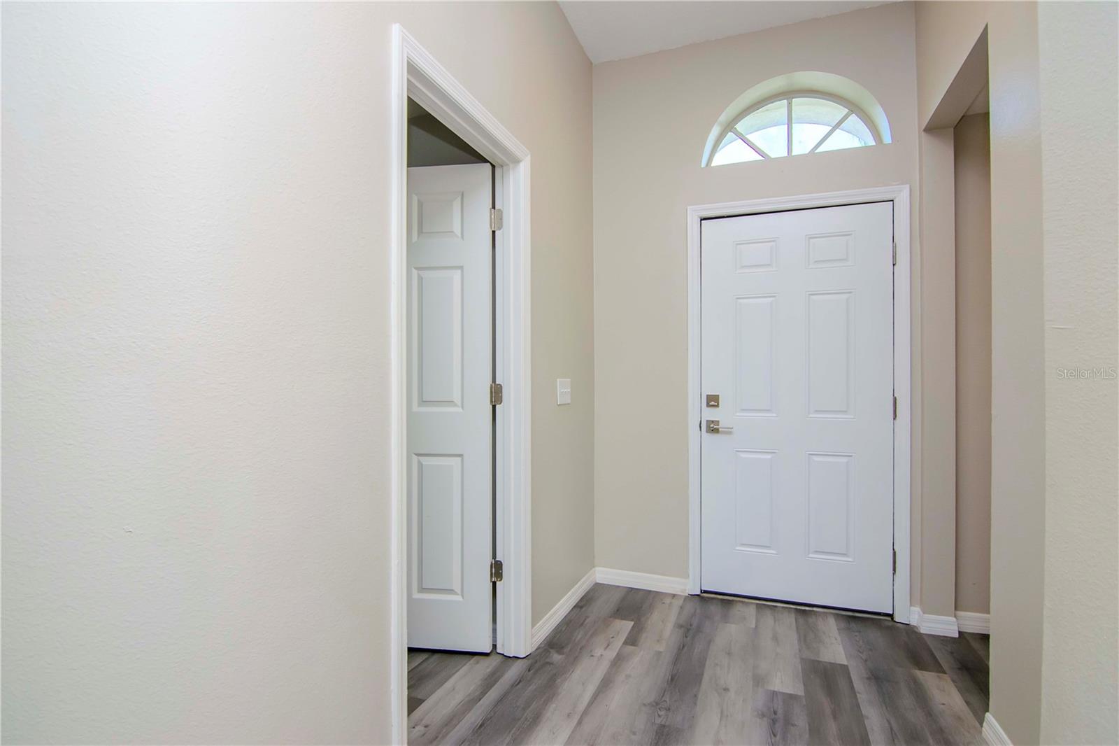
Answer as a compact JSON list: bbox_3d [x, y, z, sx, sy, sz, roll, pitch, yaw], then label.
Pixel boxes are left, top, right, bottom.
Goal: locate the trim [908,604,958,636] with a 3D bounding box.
[{"bbox_3d":[1.734,1.148,2.306,0.165,0.092,0.078,0,-1,18],"label":"trim"}]

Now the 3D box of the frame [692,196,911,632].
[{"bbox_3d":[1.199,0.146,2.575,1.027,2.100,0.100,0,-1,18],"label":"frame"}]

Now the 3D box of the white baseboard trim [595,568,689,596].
[{"bbox_3d":[0.450,1.152,2.771,0.524,0.092,0.016,0,-1,18],"label":"white baseboard trim"}]

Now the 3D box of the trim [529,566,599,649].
[{"bbox_3d":[0.033,1.149,2.480,0.016,0.092,0.801,0,-1,23],"label":"trim"}]

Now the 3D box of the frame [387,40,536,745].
[{"bbox_3d":[-0.337,0.122,1.763,0.135,2.130,0.827,0,-1,23],"label":"frame"}]

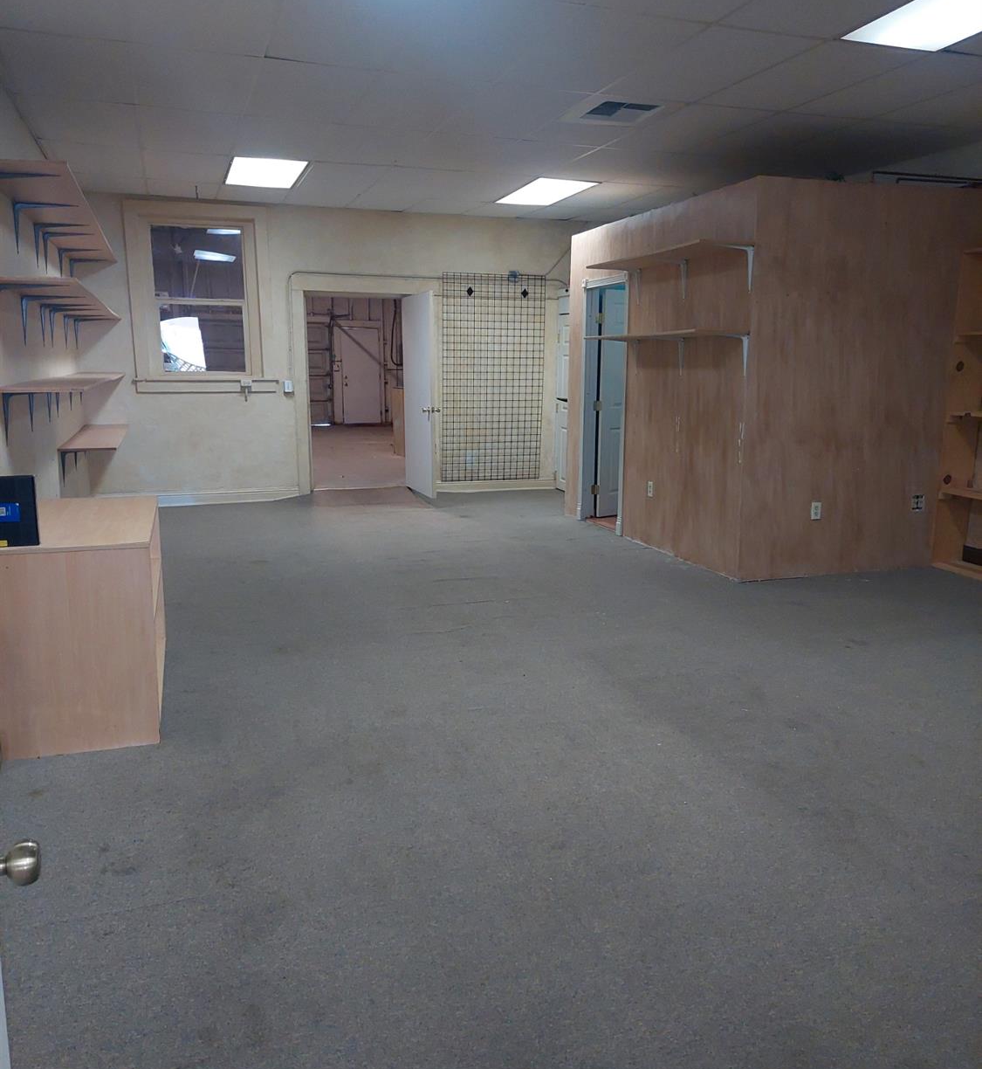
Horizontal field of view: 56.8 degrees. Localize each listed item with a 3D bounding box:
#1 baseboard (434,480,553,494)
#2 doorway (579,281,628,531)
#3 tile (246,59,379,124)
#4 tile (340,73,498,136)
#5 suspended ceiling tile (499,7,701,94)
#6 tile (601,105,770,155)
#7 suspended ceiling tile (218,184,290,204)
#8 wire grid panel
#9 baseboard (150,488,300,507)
[{"bbox_3d":[0.061,-0.545,10.153,1.400,0.110,0.020,-4,12,-19],"label":"baseboard"},{"bbox_3d":[1.011,-1.071,7.805,0.120,2.050,0.720,-4,12,-20],"label":"doorway"},{"bbox_3d":[-1.048,-2.508,5.167,0.600,0.020,1.225,-3,12,-19],"label":"tile"},{"bbox_3d":[-0.477,-2.544,5.367,0.610,0.020,1.220,-3,12,-19],"label":"tile"},{"bbox_3d":[0.502,-2.371,4.477,0.605,0.020,1.202,-4,12,-19],"label":"suspended ceiling tile"},{"bbox_3d":[1.262,-2.666,5.992,0.605,0.020,1.202,-4,12,-19],"label":"tile"},{"bbox_3d":[-2.208,-3.178,8.462,0.588,0.020,0.900,-3,12,-19],"label":"suspended ceiling tile"},{"bbox_3d":[0.030,-1.688,9.903,1.180,2.180,0.020,-4,12,-19],"label":"wire grid panel"},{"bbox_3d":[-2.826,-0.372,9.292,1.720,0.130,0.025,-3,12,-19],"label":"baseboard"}]

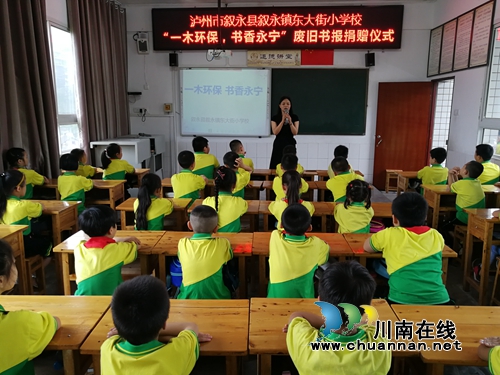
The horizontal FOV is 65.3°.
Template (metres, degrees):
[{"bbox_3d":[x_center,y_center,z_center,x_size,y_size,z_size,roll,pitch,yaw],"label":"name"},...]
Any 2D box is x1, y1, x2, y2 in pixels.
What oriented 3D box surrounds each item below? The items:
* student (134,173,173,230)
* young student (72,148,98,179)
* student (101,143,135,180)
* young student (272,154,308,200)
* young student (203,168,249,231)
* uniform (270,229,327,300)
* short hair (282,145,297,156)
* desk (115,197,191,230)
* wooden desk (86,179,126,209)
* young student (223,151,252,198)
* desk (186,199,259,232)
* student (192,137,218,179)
[{"bbox_3d":[-0.726,0.383,3.352,0.360,1.072,0.580,4,12,16],"label":"student"},{"bbox_3d":[-2.180,0.010,5.153,0.400,1.040,0.500,3,12,13],"label":"young student"},{"bbox_3d":[-1.684,-0.055,5.283,0.370,1.093,0.560,2,11,9],"label":"student"},{"bbox_3d":[0.437,0.144,4.435,0.380,1.061,0.560,1,11,2],"label":"young student"},{"bbox_3d":[-0.164,0.359,3.340,0.380,1.129,0.580,2,11,7],"label":"young student"},{"bbox_3d":[0.274,0.431,2.172,0.350,0.420,0.290,0,11,1],"label":"uniform"},{"bbox_3d":[0.488,-0.439,4.879,0.155,0.170,0.180,0,11,1],"label":"short hair"},{"bbox_3d":[-0.841,0.494,3.592,0.600,0.710,0.390,0,11,1],"label":"desk"},{"bbox_3d":[-1.783,0.316,4.532,0.600,0.727,0.400,1,11,1],"label":"wooden desk"},{"bbox_3d":[-0.128,0.127,4.448,0.380,1.083,0.560,2,11,6],"label":"young student"},{"bbox_3d":[-0.221,0.517,3.571,0.600,0.727,0.400,1,11,1],"label":"desk"},{"bbox_3d":[-0.501,-0.054,5.118,0.380,1.234,0.600,3,12,13],"label":"student"}]

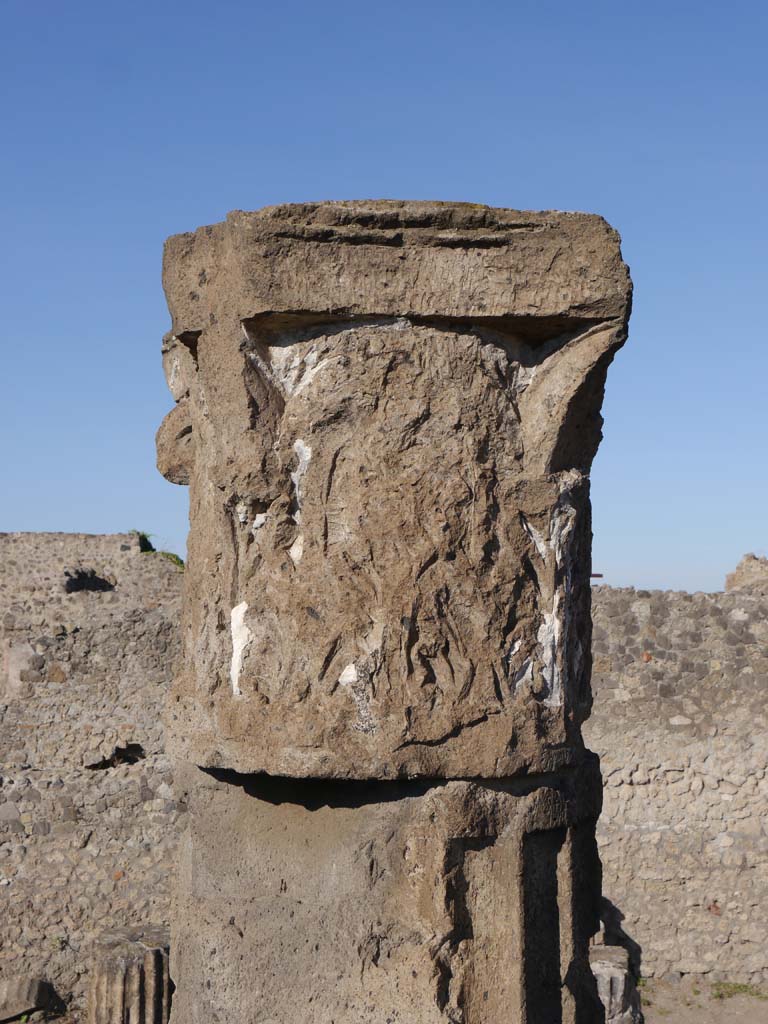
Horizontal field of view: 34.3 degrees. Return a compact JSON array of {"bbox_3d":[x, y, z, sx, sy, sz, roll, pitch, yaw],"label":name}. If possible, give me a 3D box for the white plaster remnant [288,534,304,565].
[{"bbox_3d":[-0.113,0.049,1.600,0.020,0.038,0.010,-1,-4,18],"label":"white plaster remnant"}]

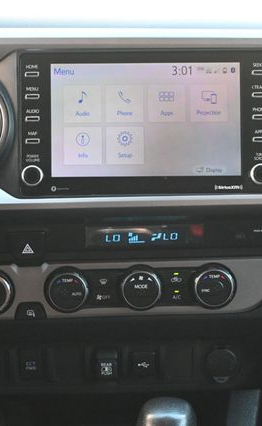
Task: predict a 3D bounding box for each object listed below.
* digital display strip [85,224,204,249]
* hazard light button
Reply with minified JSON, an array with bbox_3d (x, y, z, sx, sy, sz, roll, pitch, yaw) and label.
[{"bbox_3d":[0.012,0.021,0.977,0.107,0.022,0.008,-1,-5,-1],"label":"digital display strip"},{"bbox_3d":[-0.094,0.031,0.972,0.033,0.029,0.012,-1,-7,-1],"label":"hazard light button"}]

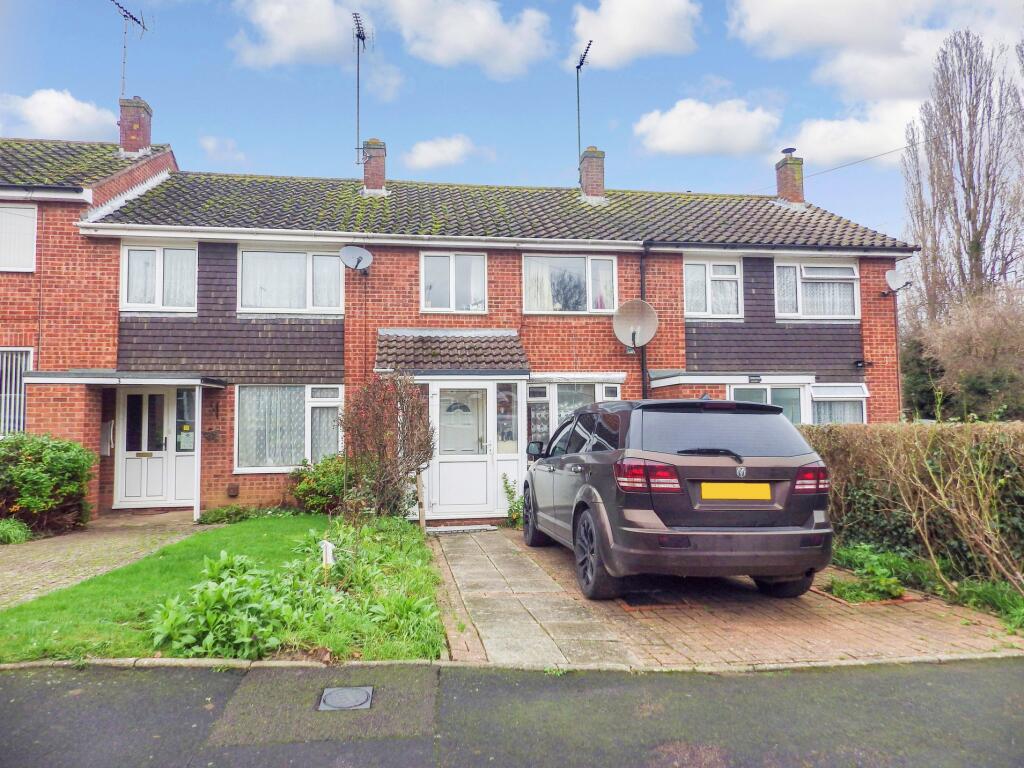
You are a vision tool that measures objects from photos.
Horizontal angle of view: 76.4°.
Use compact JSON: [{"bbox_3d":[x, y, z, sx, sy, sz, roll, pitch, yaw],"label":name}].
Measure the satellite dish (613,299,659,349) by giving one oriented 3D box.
[{"bbox_3d":[2.271,-1.099,11.920,0.830,0.880,0.480,-2,-4,13],"label":"satellite dish"}]

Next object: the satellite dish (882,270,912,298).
[{"bbox_3d":[7.644,-2.005,12.921,0.470,0.480,0.380,0,-4,-14],"label":"satellite dish"}]

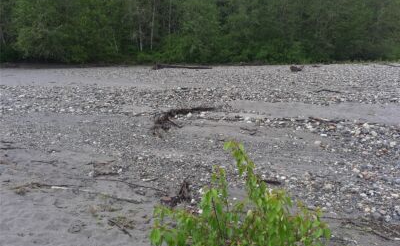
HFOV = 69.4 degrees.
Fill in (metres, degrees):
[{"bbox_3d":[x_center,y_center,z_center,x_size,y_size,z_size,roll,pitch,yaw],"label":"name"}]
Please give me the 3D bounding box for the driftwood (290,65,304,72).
[{"bbox_3d":[7.855,-4.366,23.213,1.114,0.478,0.600,5,14,18],"label":"driftwood"}]

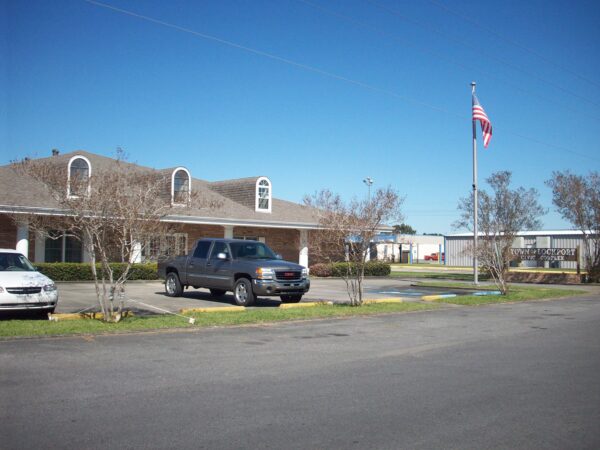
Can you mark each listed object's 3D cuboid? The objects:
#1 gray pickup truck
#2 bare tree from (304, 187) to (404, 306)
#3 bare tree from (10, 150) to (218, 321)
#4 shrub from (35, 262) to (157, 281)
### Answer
[{"bbox_3d":[-2.207,1.392,20.026,2.030,1.930,5.820,3,-3,-42],"label":"gray pickup truck"},{"bbox_3d":[1.628,0.646,18.955,2.900,3.480,2.700,1,-2,0],"label":"bare tree"},{"bbox_3d":[-4.099,0.222,14.196,4.500,3.720,4.100,1,-2,0],"label":"bare tree"},{"bbox_3d":[-9.146,2.092,28.677,6.918,0.820,1.000,3,-3,-41],"label":"shrub"}]

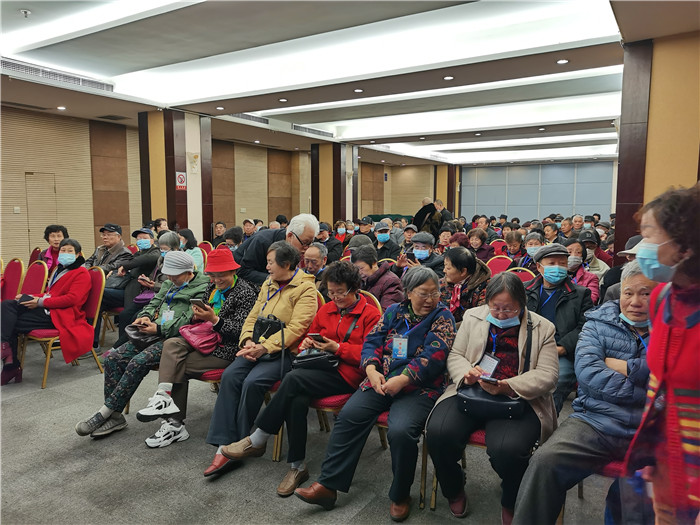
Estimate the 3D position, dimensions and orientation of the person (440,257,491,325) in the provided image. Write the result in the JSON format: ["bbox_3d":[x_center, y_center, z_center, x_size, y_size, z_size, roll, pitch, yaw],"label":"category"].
[{"bbox_3d":[0.600,0.497,3.280,0.530,1.210,0.770,4,7,38],"label":"person"}]

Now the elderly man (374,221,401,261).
[{"bbox_3d":[0.370,0.188,6.360,0.550,1.290,0.770,3,7,31],"label":"elderly man"}]

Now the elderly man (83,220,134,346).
[{"bbox_3d":[-2.740,0.223,6.050,0.560,1.300,0.750,3,7,31],"label":"elderly man"}]

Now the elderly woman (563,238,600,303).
[{"bbox_3d":[1.719,0.438,4.134,0.520,1.230,0.780,4,6,33],"label":"elderly woman"}]

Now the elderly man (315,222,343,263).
[{"bbox_3d":[-0.273,0.150,6.862,0.540,1.290,0.800,4,6,33],"label":"elderly man"}]

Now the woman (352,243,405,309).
[{"bbox_3d":[0.272,0.473,3.974,0.800,1.190,0.540,-5,7,-41],"label":"woman"}]

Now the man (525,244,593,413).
[{"bbox_3d":[1.230,0.509,3.470,0.550,1.220,0.800,3,7,31],"label":"man"}]

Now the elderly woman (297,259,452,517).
[{"bbox_3d":[0.201,0.601,2.724,0.600,1.170,0.840,3,6,30],"label":"elderly woman"}]

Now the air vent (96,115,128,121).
[{"bbox_3d":[-4.079,-2.490,9.416,0.420,0.050,0.420,3,7,31],"label":"air vent"}]

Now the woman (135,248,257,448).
[{"bbox_3d":[-0.990,0.521,3.720,0.500,1.160,0.800,3,7,31],"label":"woman"}]

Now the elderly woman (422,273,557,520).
[{"bbox_3d":[0.665,0.624,2.540,0.600,1.160,0.720,3,6,27],"label":"elderly woman"}]

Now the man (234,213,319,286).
[{"bbox_3d":[-0.556,0.332,4.194,0.820,1.430,0.520,4,6,33],"label":"man"}]

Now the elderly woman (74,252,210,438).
[{"bbox_3d":[-1.418,0.516,3.735,0.550,1.150,0.900,4,6,33],"label":"elderly woman"}]

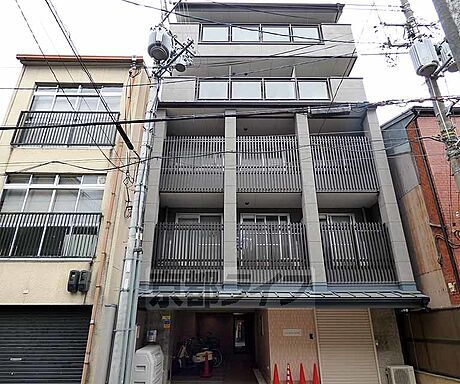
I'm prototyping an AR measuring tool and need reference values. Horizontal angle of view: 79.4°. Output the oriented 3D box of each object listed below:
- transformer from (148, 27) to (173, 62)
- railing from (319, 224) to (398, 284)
[{"bbox_3d":[-2.158,-4.694,8.691,0.650,0.800,0.670,7,-23,-17],"label":"transformer"},{"bbox_3d":[3.678,1.740,8.033,1.984,1.737,0.080,0,-22,0],"label":"railing"}]

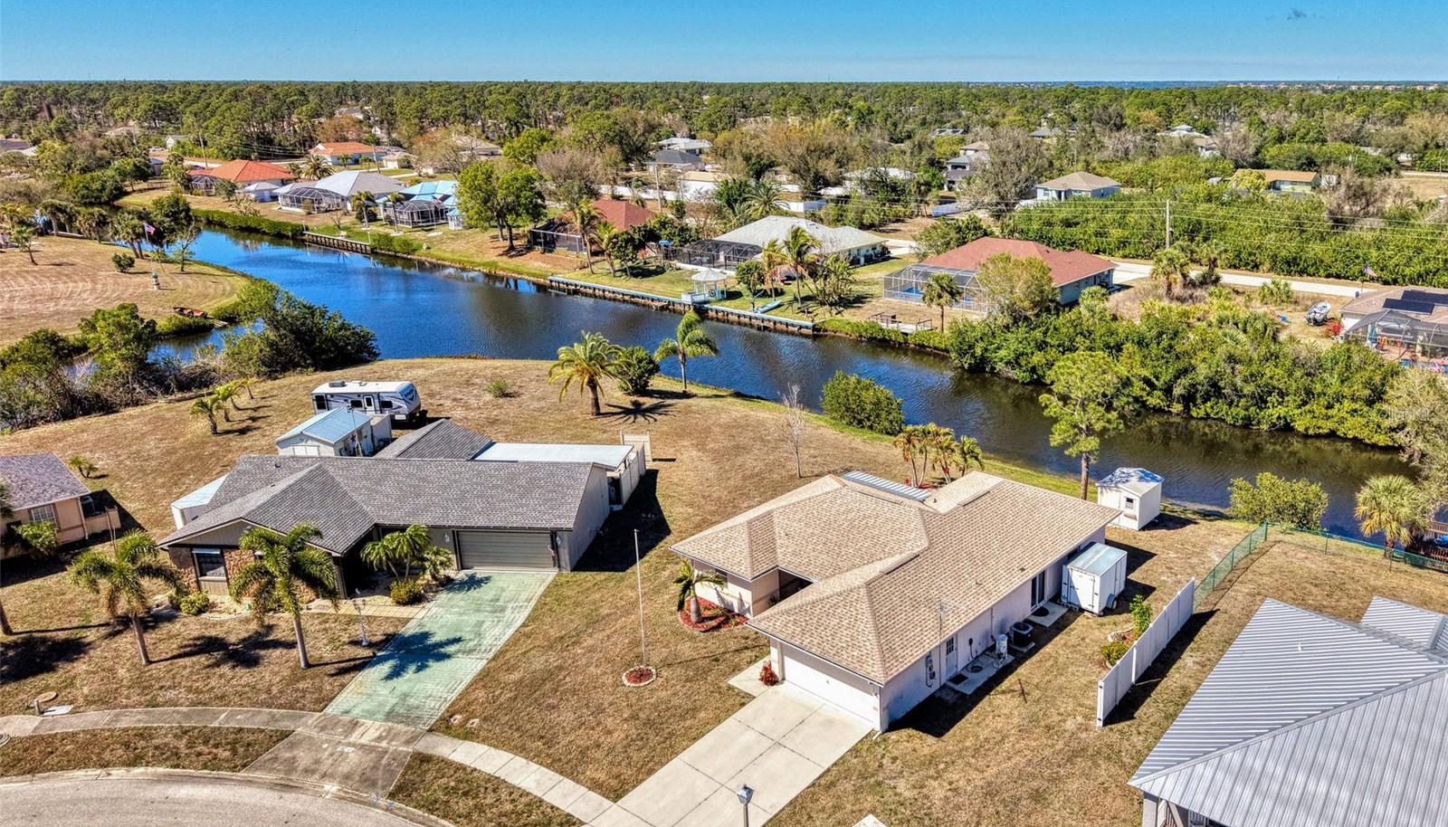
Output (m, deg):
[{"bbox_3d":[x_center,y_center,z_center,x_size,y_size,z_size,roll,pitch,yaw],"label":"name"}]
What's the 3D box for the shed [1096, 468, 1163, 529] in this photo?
[{"bbox_3d":[24.265,4.941,60.229,2.800,2.650,3.500,16,24,40],"label":"shed"}]

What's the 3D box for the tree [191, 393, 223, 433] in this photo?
[{"bbox_3d":[-37.497,0.030,72.933,2.295,3.073,2.295,-1,18,0],"label":"tree"}]

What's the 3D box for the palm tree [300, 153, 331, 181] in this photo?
[{"bbox_3d":[-96.811,-57.627,238.532,7.241,8.389,7.241,-1,18,0],"label":"palm tree"}]

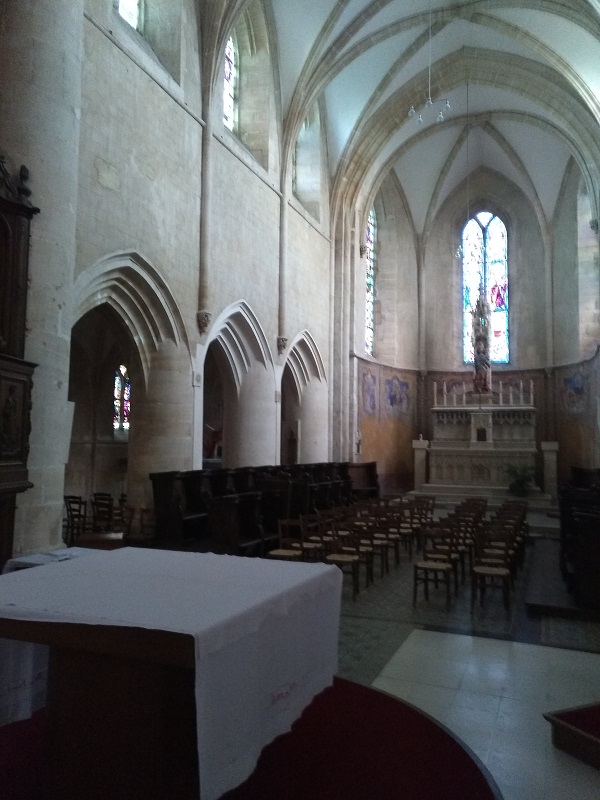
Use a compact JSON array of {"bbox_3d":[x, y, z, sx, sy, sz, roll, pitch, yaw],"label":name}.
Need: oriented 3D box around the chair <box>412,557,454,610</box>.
[{"bbox_3d":[1.624,2.020,6.381,0.430,0.870,0.490,-1,-5,26],"label":"chair"}]

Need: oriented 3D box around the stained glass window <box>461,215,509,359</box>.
[{"bbox_3d":[6.017,-3.710,17.273,1.390,5.000,0.250,-1,-5,26],"label":"stained glass window"}]

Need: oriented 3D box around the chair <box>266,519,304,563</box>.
[{"bbox_3d":[-0.181,2.049,7.079,0.430,0.870,0.480,-1,-5,26],"label":"chair"}]

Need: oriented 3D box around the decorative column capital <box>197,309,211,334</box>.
[{"bbox_3d":[-1.576,-1.268,8.697,0.170,0.380,0.200,-1,-5,26],"label":"decorative column capital"}]

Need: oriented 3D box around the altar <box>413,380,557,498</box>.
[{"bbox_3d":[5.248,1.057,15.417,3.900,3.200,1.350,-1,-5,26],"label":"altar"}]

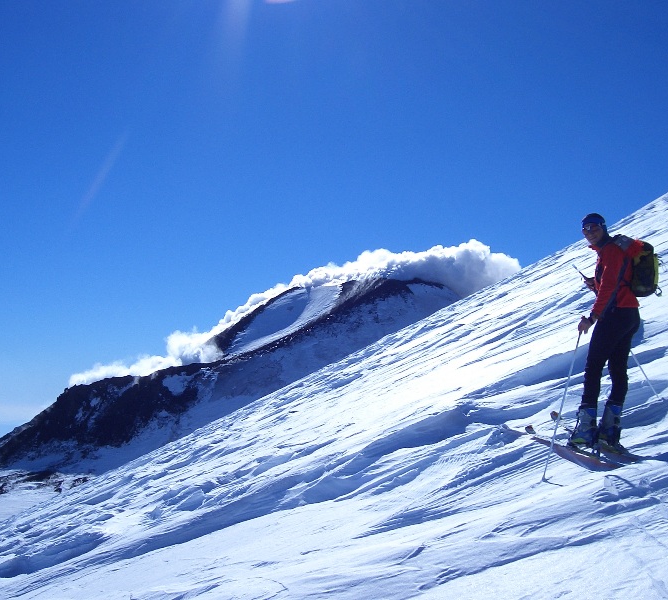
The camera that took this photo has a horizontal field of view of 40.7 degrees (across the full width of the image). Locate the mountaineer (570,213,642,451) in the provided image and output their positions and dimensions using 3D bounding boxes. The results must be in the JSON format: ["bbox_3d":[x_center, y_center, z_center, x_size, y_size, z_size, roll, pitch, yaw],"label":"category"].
[{"bbox_3d":[2.066,0.224,6.832,0.500,1.770,0.560,-3,-7,30],"label":"mountaineer"}]

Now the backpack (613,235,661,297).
[{"bbox_3d":[2.303,-0.244,6.772,0.260,0.440,0.290,-3,-7,30],"label":"backpack"}]

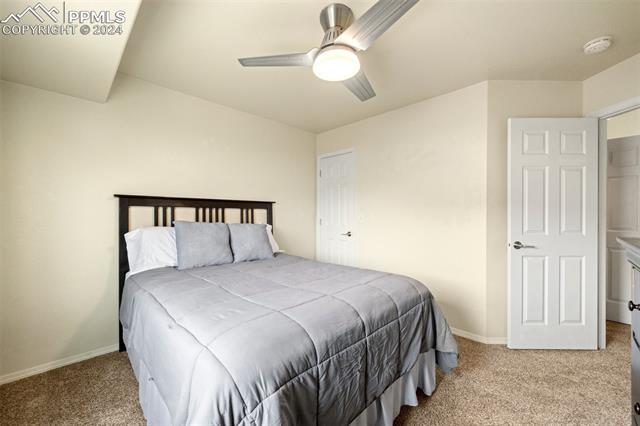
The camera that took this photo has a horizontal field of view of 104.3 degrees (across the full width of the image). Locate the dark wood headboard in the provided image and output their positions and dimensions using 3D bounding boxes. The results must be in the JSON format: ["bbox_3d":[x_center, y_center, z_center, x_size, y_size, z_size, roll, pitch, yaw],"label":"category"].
[{"bbox_3d":[-1.190,0.526,2.703,1.617,1.350,0.077,0,0,-45],"label":"dark wood headboard"}]

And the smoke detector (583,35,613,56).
[{"bbox_3d":[1.989,-1.195,1.785,0.137,0.045,0.137,0,0,-45],"label":"smoke detector"}]

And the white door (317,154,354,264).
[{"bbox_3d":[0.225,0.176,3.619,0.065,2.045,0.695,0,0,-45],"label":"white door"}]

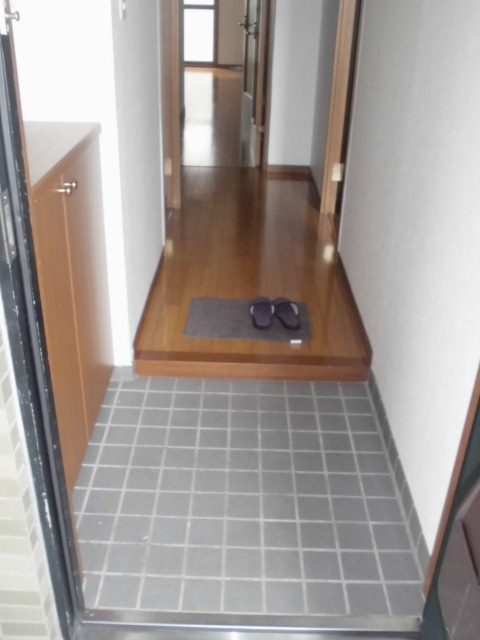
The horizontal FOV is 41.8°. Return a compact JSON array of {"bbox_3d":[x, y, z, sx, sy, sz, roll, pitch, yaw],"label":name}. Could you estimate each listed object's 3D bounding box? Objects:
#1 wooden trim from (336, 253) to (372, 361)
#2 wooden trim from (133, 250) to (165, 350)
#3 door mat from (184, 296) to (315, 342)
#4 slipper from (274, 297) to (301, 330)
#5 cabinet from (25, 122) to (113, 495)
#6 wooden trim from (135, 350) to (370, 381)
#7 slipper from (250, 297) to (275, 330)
[{"bbox_3d":[0.488,-0.090,2.767,0.014,0.062,0.990,2,28,0],"label":"wooden trim"},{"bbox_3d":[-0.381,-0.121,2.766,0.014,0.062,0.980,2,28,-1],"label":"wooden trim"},{"bbox_3d":[0.037,-0.009,2.639,0.508,0.010,0.345,3,28,1],"label":"door mat"},{"bbox_3d":[0.199,-0.049,2.646,0.100,0.070,0.268,-3,28,-9],"label":"slipper"},{"bbox_3d":[-0.616,-0.023,1.724,0.360,0.860,0.840,2,28,0],"label":"cabinet"},{"bbox_3d":[0.047,0.175,2.372,0.872,0.067,0.065,2,28,0],"label":"wooden trim"},{"bbox_3d":[0.097,-0.052,2.644,0.100,0.070,0.268,2,28,1],"label":"slipper"}]

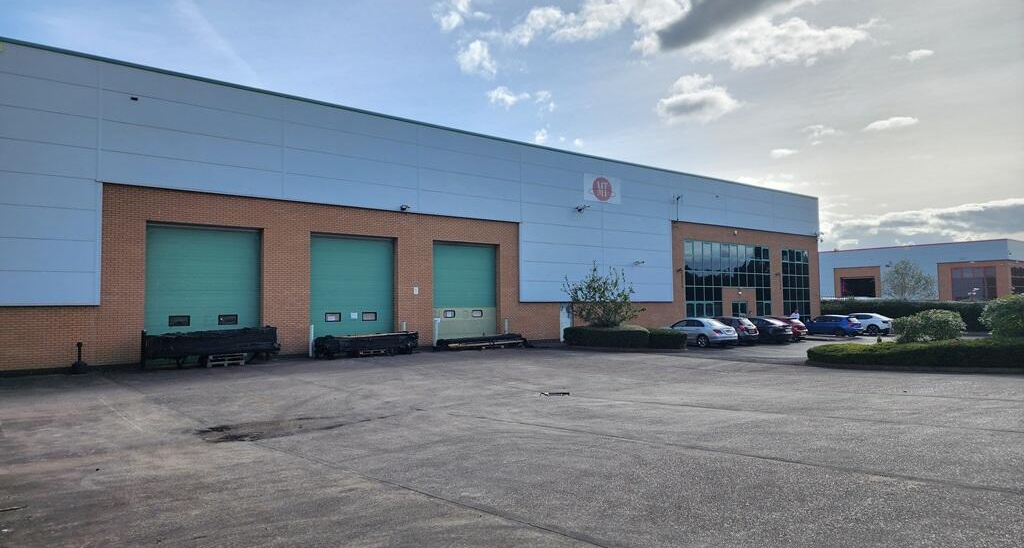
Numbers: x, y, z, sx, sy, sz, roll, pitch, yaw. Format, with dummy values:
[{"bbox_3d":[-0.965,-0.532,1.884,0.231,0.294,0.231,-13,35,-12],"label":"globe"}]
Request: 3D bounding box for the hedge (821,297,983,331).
[{"bbox_3d":[33.157,3.499,57.556,1.600,2.300,14.500,2,-4,-40],"label":"hedge"}]

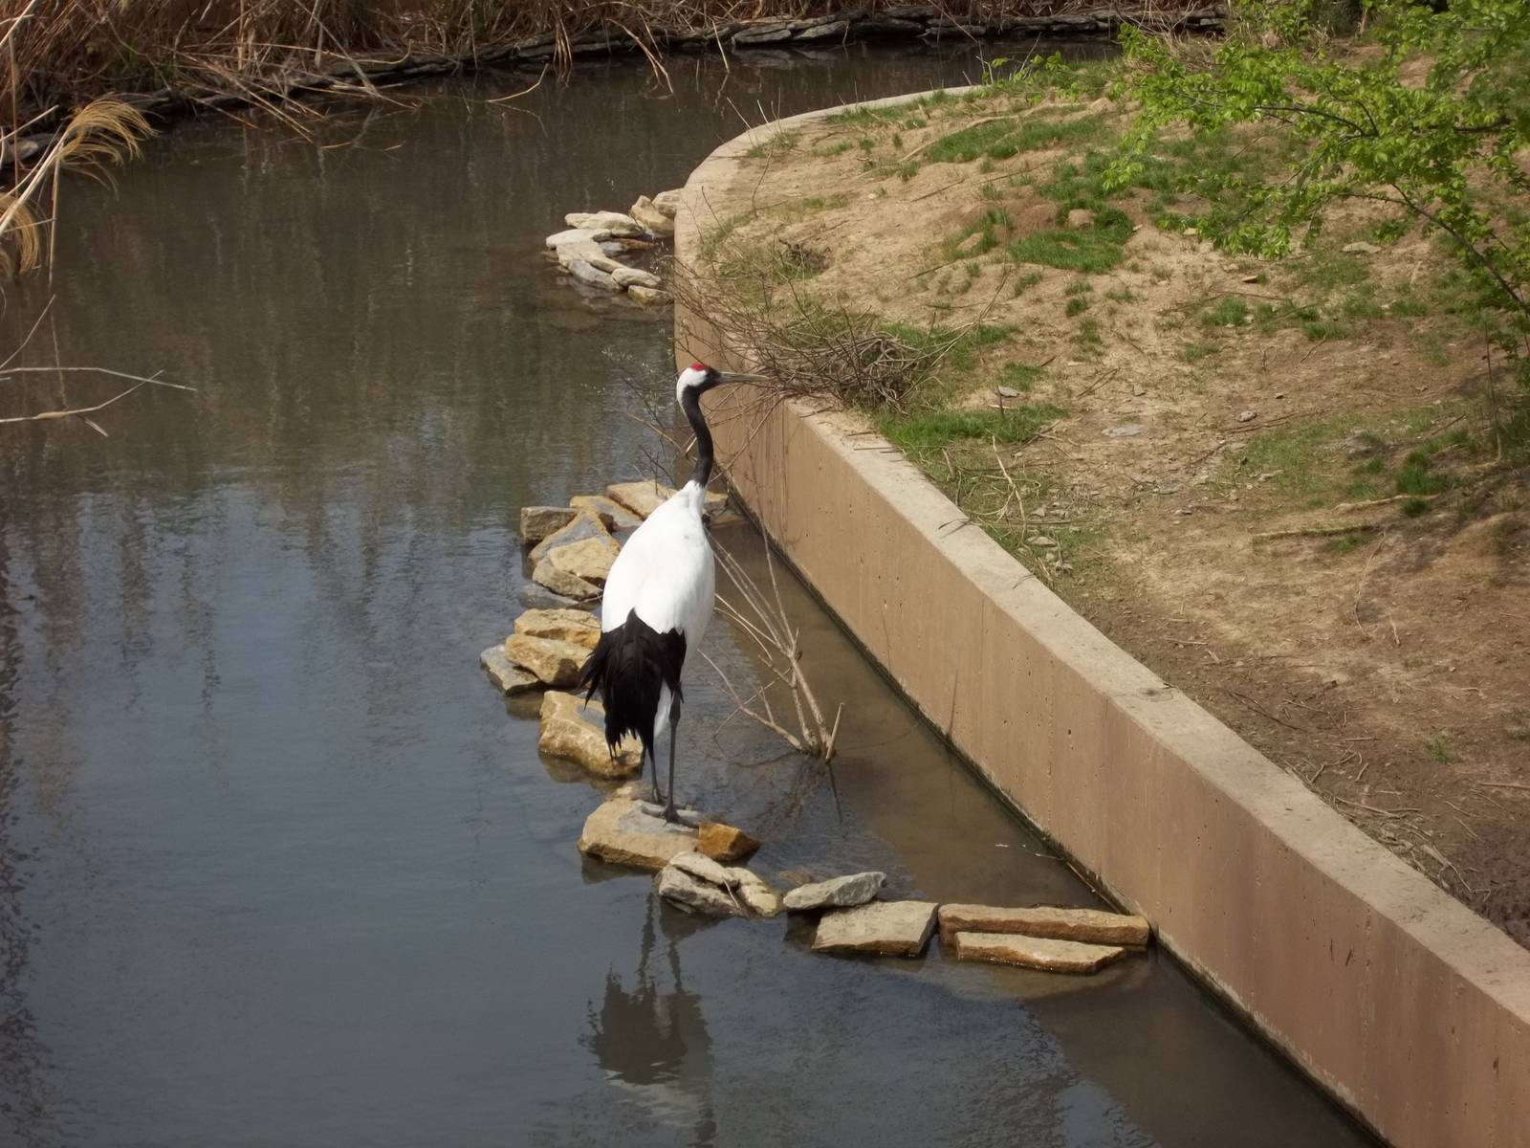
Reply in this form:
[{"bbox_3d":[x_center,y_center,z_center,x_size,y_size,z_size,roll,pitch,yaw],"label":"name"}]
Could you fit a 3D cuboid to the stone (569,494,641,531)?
[{"bbox_3d":[-0.600,-0.236,16.182,0.220,0.075,0.290,-8,18,-24],"label":"stone"}]

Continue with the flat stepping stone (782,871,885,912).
[{"bbox_3d":[0.197,0.888,11.832,0.274,0.072,0.109,-5,16,-17],"label":"flat stepping stone"}]

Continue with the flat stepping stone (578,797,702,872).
[{"bbox_3d":[-0.376,0.787,12.871,0.340,0.100,0.370,3,17,10],"label":"flat stepping stone"}]

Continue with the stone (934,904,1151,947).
[{"bbox_3d":[0.763,0.978,11.658,0.569,0.072,0.114,2,15,8],"label":"stone"}]

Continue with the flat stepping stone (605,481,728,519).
[{"bbox_3d":[-0.379,-0.287,16.355,0.330,0.085,0.330,-8,18,-24],"label":"flat stepping stone"}]

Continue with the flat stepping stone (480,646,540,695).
[{"bbox_3d":[-0.848,0.329,14.381,0.180,0.075,0.310,-7,18,-21],"label":"flat stepping stone"}]

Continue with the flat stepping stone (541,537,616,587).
[{"bbox_3d":[-0.669,-0.048,15.409,0.260,0.095,0.280,1,17,3],"label":"flat stepping stone"}]

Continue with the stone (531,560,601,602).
[{"bbox_3d":[-0.714,0.029,15.127,0.223,0.083,0.155,9,18,29],"label":"stone"}]

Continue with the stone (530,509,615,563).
[{"bbox_3d":[-0.712,-0.128,15.783,0.300,0.095,0.370,1,17,5],"label":"stone"}]

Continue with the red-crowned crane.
[{"bbox_3d":[-0.286,0.046,12.446,0.352,1.340,0.621,9,18,29],"label":"red-crowned crane"}]

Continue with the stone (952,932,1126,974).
[{"bbox_3d":[0.740,1.036,11.545,0.445,0.052,0.129,4,16,13],"label":"stone"}]

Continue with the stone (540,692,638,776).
[{"bbox_3d":[-0.567,0.519,13.742,0.230,0.120,0.430,-8,18,-24],"label":"stone"}]

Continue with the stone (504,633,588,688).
[{"bbox_3d":[-0.725,0.291,14.061,0.269,0.109,0.166,5,16,19],"label":"stone"}]

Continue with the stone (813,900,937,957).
[{"bbox_3d":[0.303,0.978,11.706,0.305,0.057,0.269,2,15,7],"label":"stone"}]

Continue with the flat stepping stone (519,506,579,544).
[{"bbox_3d":[-0.802,-0.174,15.801,0.212,0.109,0.135,1,15,4],"label":"flat stepping stone"}]

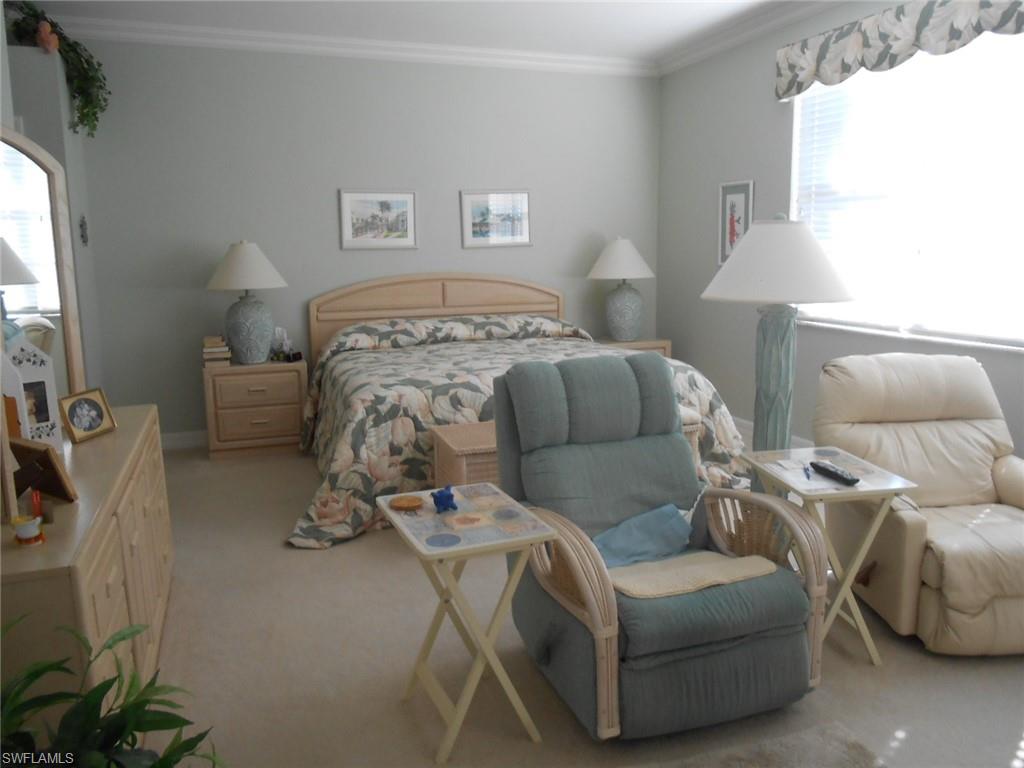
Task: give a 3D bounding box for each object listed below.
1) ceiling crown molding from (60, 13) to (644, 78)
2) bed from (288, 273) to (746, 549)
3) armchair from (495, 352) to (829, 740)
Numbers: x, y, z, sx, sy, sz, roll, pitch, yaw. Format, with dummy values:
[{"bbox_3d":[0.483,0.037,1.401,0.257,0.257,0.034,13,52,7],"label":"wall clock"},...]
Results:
[{"bbox_3d":[-0.837,-2.466,5.683,4.458,0.110,0.110,-4,10,-19],"label":"ceiling crown molding"},{"bbox_3d":[-0.166,-0.085,4.977,2.460,1.207,2.240,-4,10,-19],"label":"bed"},{"bbox_3d":[0.462,0.430,2.630,0.810,0.980,0.960,-4,10,-19],"label":"armchair"}]

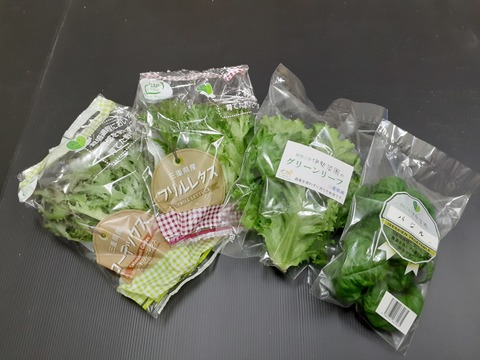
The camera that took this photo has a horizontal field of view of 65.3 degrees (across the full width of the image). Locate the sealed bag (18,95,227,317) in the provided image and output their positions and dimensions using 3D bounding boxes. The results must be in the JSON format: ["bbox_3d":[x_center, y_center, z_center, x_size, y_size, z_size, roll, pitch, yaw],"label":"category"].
[{"bbox_3d":[-0.176,0.022,0.533,0.325,0.060,0.192,42,70,17],"label":"sealed bag"}]

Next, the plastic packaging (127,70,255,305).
[{"bbox_3d":[-0.064,-0.045,0.560,0.196,0.072,0.328,-4,64,-3],"label":"plastic packaging"}]

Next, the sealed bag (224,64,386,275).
[{"bbox_3d":[0.090,-0.029,0.554,0.189,0.072,0.337,21,66,9],"label":"sealed bag"}]

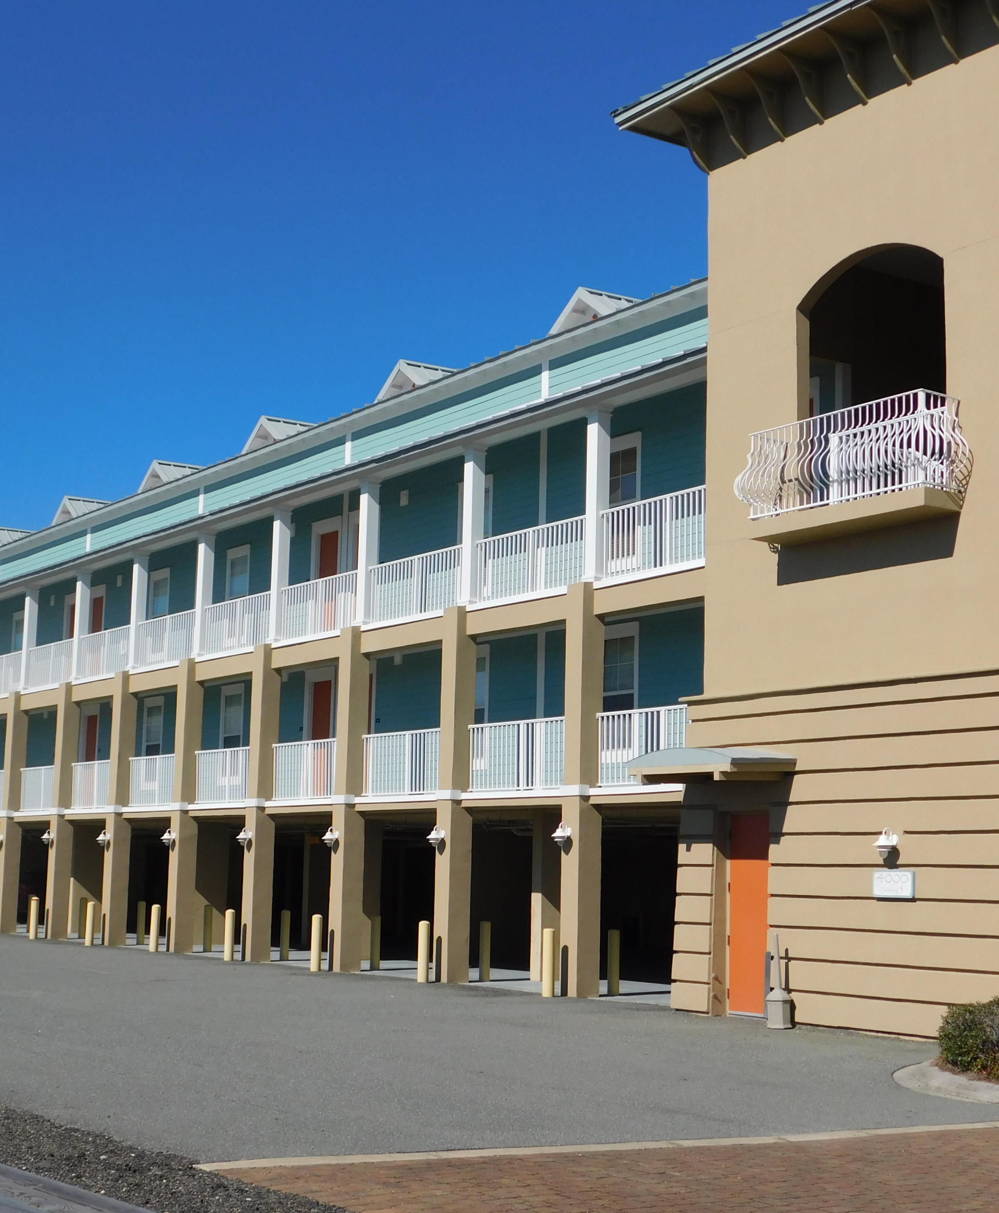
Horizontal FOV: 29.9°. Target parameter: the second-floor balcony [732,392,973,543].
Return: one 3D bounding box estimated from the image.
[{"bbox_3d":[3.900,-1.538,21.126,0.760,1.281,3.112,7,-10,-34],"label":"second-floor balcony"}]

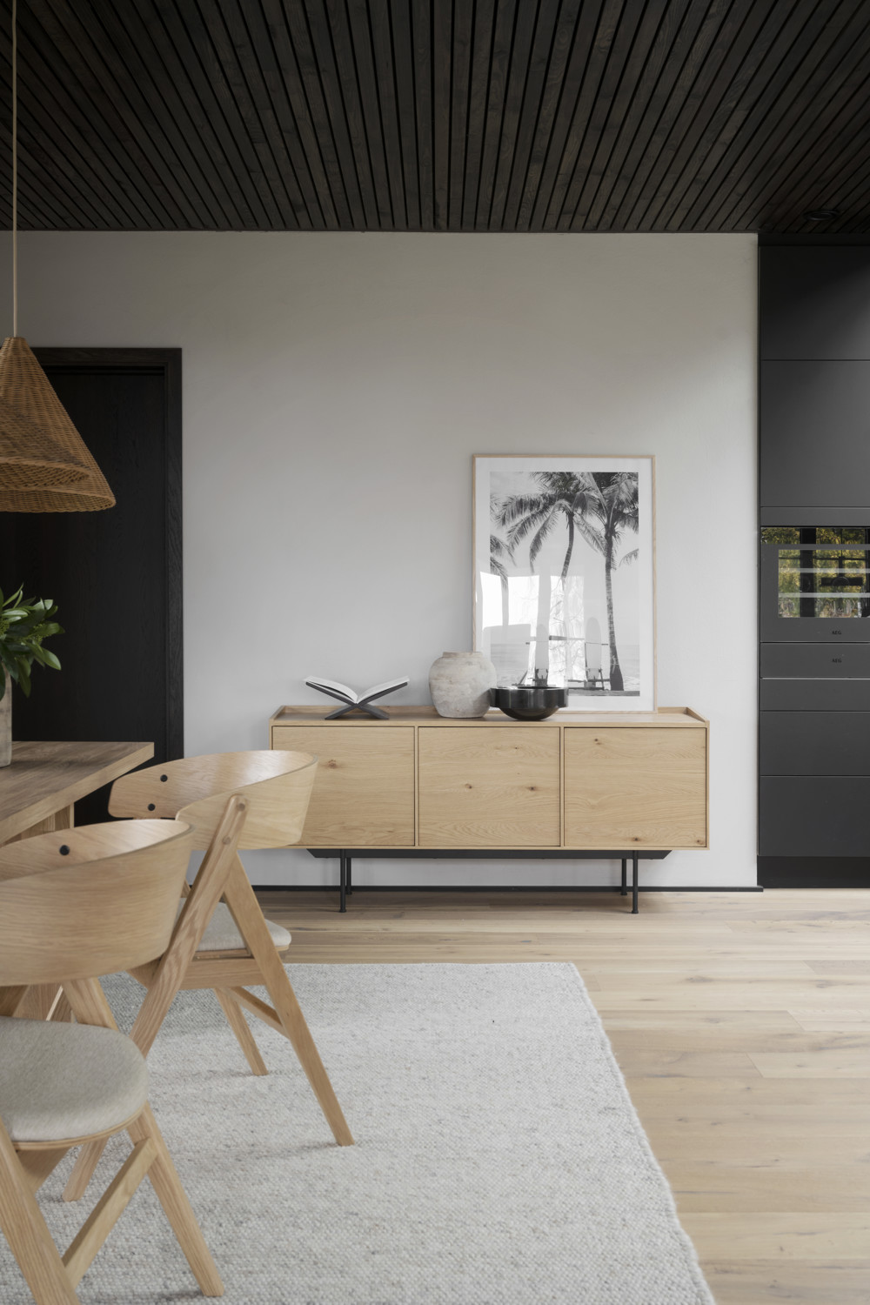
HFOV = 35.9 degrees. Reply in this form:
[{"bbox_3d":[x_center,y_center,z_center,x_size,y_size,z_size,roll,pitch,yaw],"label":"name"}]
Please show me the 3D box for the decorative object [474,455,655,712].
[{"bbox_3d":[0.511,-0.266,5.277,0.720,1.020,0.025,0,-2,0],"label":"decorative object"}]

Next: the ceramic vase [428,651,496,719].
[{"bbox_3d":[0.106,0.121,5.083,0.256,0.248,0.256,0,1,0],"label":"ceramic vase"}]

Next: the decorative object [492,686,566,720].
[{"bbox_3d":[0.351,0.188,4.984,0.290,0.119,0.278,0,1,0],"label":"decorative object"}]

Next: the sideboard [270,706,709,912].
[{"bbox_3d":[0.199,0.586,5.082,1.600,0.736,0.411,0,1,0],"label":"sideboard"}]

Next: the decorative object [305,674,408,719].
[{"bbox_3d":[-0.287,0.171,5.025,0.381,0.151,0.240,0,1,0],"label":"decorative object"}]

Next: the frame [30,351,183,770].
[{"bbox_3d":[-1.497,-0.130,5.357,1.000,2.153,0.100,0,1,0],"label":"frame"}]

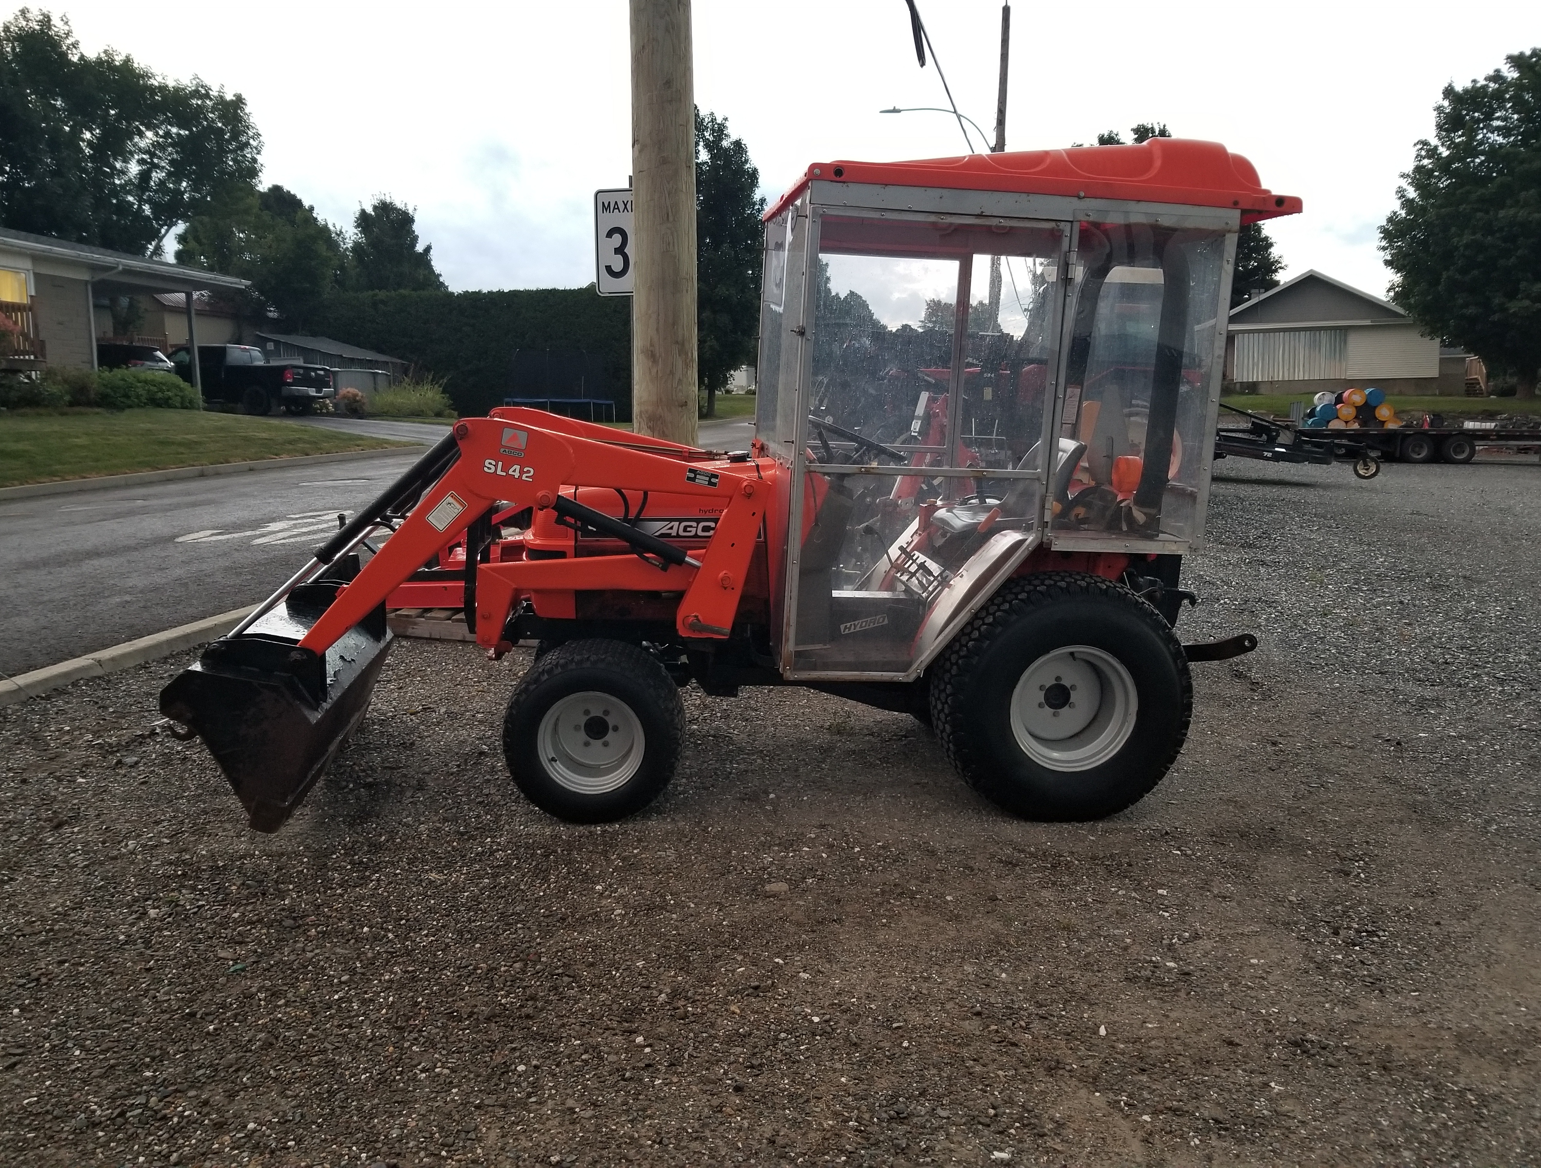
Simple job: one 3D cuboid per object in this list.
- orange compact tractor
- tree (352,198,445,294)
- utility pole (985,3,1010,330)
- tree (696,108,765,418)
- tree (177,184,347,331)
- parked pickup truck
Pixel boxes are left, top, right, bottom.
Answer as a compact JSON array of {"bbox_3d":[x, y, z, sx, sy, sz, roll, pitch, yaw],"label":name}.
[{"bbox_3d":[-0.046,-0.552,4.889,4.250,2.650,1.560,1,9,-8],"label":"orange compact tractor"},{"bbox_3d":[-16.686,-12.413,52.000,5.200,9.600,5.200,0,9,0],"label":"tree"},{"bbox_3d":[5.230,-7.850,27.105,0.300,10.510,0.300,0,9,0],"label":"utility pole"},{"bbox_3d":[-2.029,-12.882,47.000,5.600,12.400,5.600,0,9,0],"label":"tree"},{"bbox_3d":[-19.542,-10.976,45.000,6.800,8.800,6.500,0,9,0],"label":"tree"},{"bbox_3d":[-15.014,-5.542,31.891,5.850,1.920,2.020,3,9,18],"label":"parked pickup truck"}]

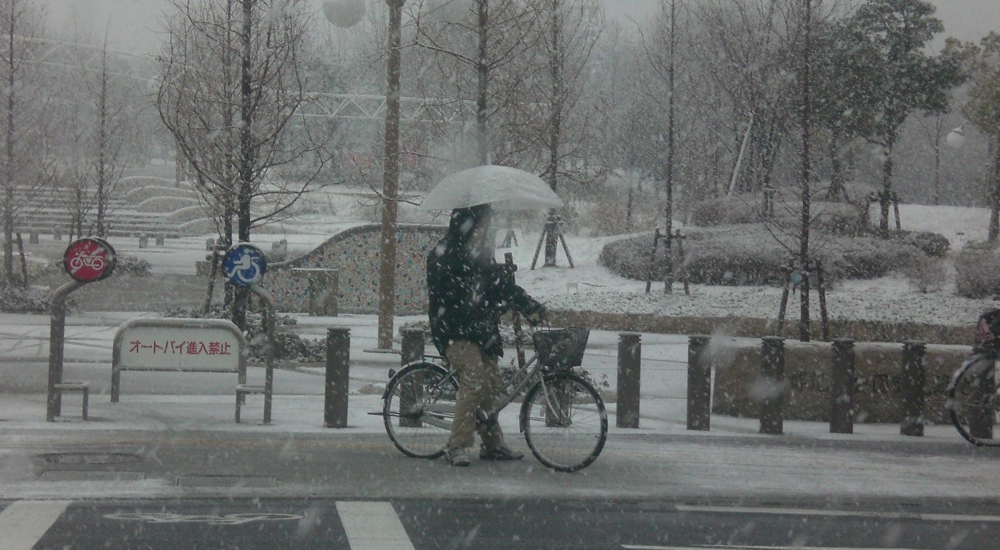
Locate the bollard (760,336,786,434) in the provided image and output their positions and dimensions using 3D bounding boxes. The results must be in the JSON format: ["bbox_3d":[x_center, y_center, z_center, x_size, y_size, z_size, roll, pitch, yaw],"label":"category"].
[{"bbox_3d":[2.080,0.839,25.091,0.177,0.735,0.177,1,1,0],"label":"bollard"}]

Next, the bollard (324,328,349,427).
[{"bbox_3d":[-1.204,0.760,24.391,0.177,0.740,0.177,1,1,0],"label":"bollard"}]

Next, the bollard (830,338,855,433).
[{"bbox_3d":[2.624,0.844,25.191,0.177,0.730,0.177,1,1,0],"label":"bollard"}]

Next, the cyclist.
[{"bbox_3d":[-0.089,0.394,22.078,0.640,1.740,0.540,2,2,29],"label":"cyclist"}]

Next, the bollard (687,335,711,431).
[{"bbox_3d":[1.525,0.820,25.091,0.177,0.730,0.177,1,1,0],"label":"bollard"}]

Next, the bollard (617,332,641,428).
[{"bbox_3d":[0.986,0.800,25.091,0.177,0.730,0.177,1,1,0],"label":"bollard"}]

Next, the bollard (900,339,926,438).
[{"bbox_3d":[3.164,0.863,25.191,0.177,0.730,0.177,1,1,0],"label":"bollard"}]

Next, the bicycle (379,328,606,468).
[{"bbox_3d":[-0.017,0.760,22.087,1.800,1.030,0.570,2,2,33],"label":"bicycle"}]

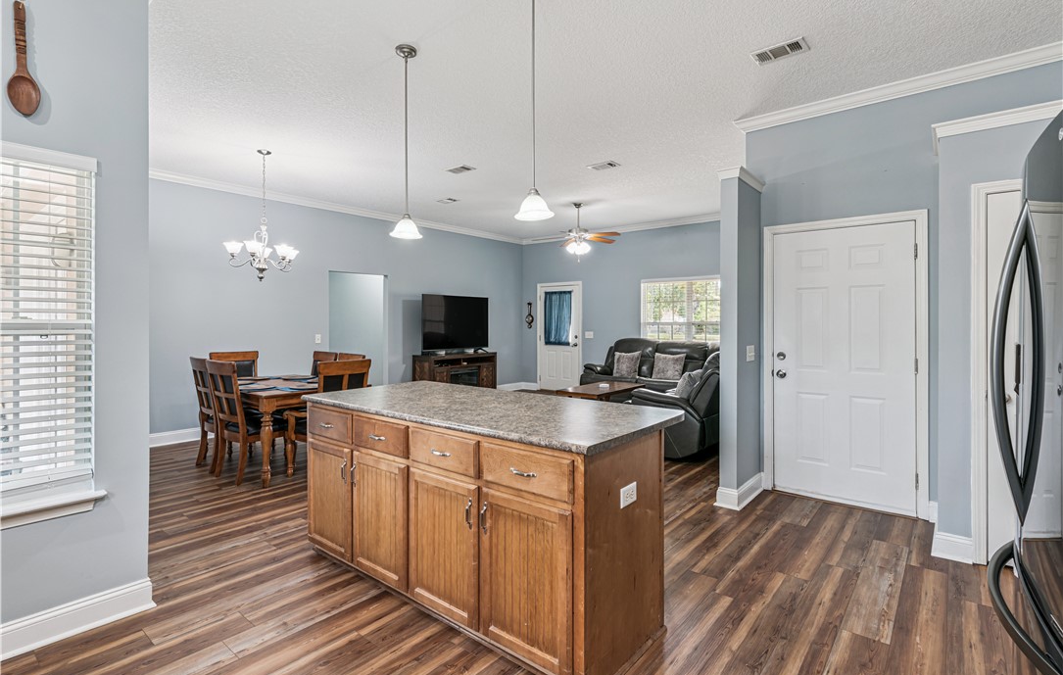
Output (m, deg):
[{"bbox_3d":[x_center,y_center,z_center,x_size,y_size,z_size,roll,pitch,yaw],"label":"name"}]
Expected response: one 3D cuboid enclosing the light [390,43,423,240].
[{"bbox_3d":[-0.766,-1.201,3.091,0.203,1.160,0.203,0,1,0],"label":"light"}]

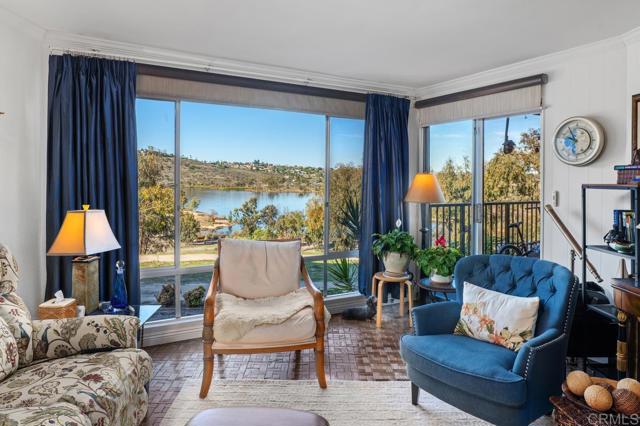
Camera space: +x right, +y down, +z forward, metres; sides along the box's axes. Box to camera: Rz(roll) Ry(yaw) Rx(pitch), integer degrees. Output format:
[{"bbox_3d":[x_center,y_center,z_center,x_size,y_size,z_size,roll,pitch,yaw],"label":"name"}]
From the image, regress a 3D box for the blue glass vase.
[{"bbox_3d":[-1.285,0.458,2.740,0.105,0.305,0.105,0,4,0],"label":"blue glass vase"}]

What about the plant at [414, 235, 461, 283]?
[{"bbox_3d":[1.005,0.401,3.600,0.410,0.410,0.400,0,3,0],"label":"plant"}]

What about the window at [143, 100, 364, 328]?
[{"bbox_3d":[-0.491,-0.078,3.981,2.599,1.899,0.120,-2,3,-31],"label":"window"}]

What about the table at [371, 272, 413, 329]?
[{"bbox_3d":[0.695,0.831,4.130,0.370,0.450,0.370,0,4,0],"label":"table"}]

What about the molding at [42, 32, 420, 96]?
[{"bbox_3d":[-0.420,-1.326,3.963,3.570,0.110,0.090,-2,4,-30],"label":"molding"}]

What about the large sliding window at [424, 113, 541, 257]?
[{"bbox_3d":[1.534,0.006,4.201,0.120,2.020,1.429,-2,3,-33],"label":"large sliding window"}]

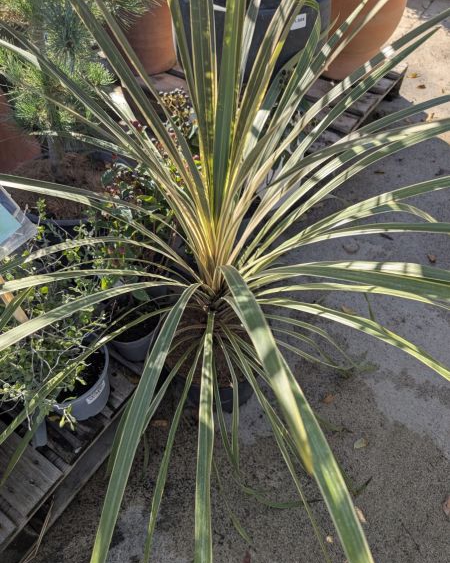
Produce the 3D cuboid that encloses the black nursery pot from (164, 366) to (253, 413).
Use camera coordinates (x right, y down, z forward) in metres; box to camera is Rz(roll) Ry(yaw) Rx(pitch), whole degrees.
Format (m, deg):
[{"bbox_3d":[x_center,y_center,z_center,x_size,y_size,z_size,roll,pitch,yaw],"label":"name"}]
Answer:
[{"bbox_3d":[-0.025,0.240,1.295,0.312,0.250,0.312,0,50,0],"label":"black nursery pot"}]

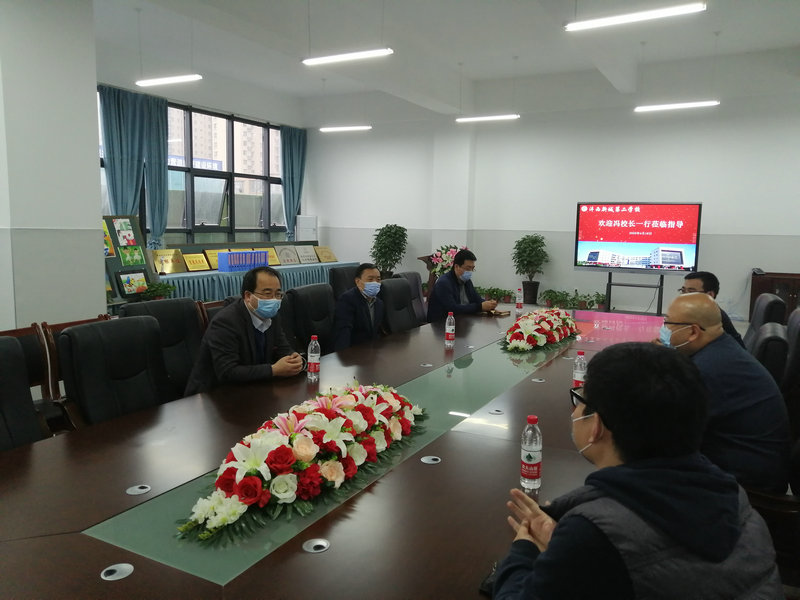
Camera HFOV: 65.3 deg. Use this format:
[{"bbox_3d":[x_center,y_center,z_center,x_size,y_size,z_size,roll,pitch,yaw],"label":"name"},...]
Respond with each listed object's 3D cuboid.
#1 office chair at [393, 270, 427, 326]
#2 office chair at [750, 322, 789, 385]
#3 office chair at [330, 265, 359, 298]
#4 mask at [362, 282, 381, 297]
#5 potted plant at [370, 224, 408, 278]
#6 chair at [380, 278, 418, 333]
[{"bbox_3d":[0.258,0.321,5.886,0.680,1.100,0.620,5,8,28],"label":"office chair"},{"bbox_3d":[1.620,0.674,3.219,0.660,1.100,0.620,4,8,28],"label":"office chair"},{"bbox_3d":[-0.449,0.167,7.271,0.700,1.080,0.640,5,8,28],"label":"office chair"},{"bbox_3d":[-0.198,-0.074,4.420,0.140,0.110,0.080,-4,16,-36],"label":"mask"},{"bbox_3d":[-0.223,-0.779,13.156,0.820,1.573,0.820,1,7,0],"label":"potted plant"},{"bbox_3d":[0.098,0.407,5.126,0.680,1.100,0.620,5,8,32],"label":"chair"}]

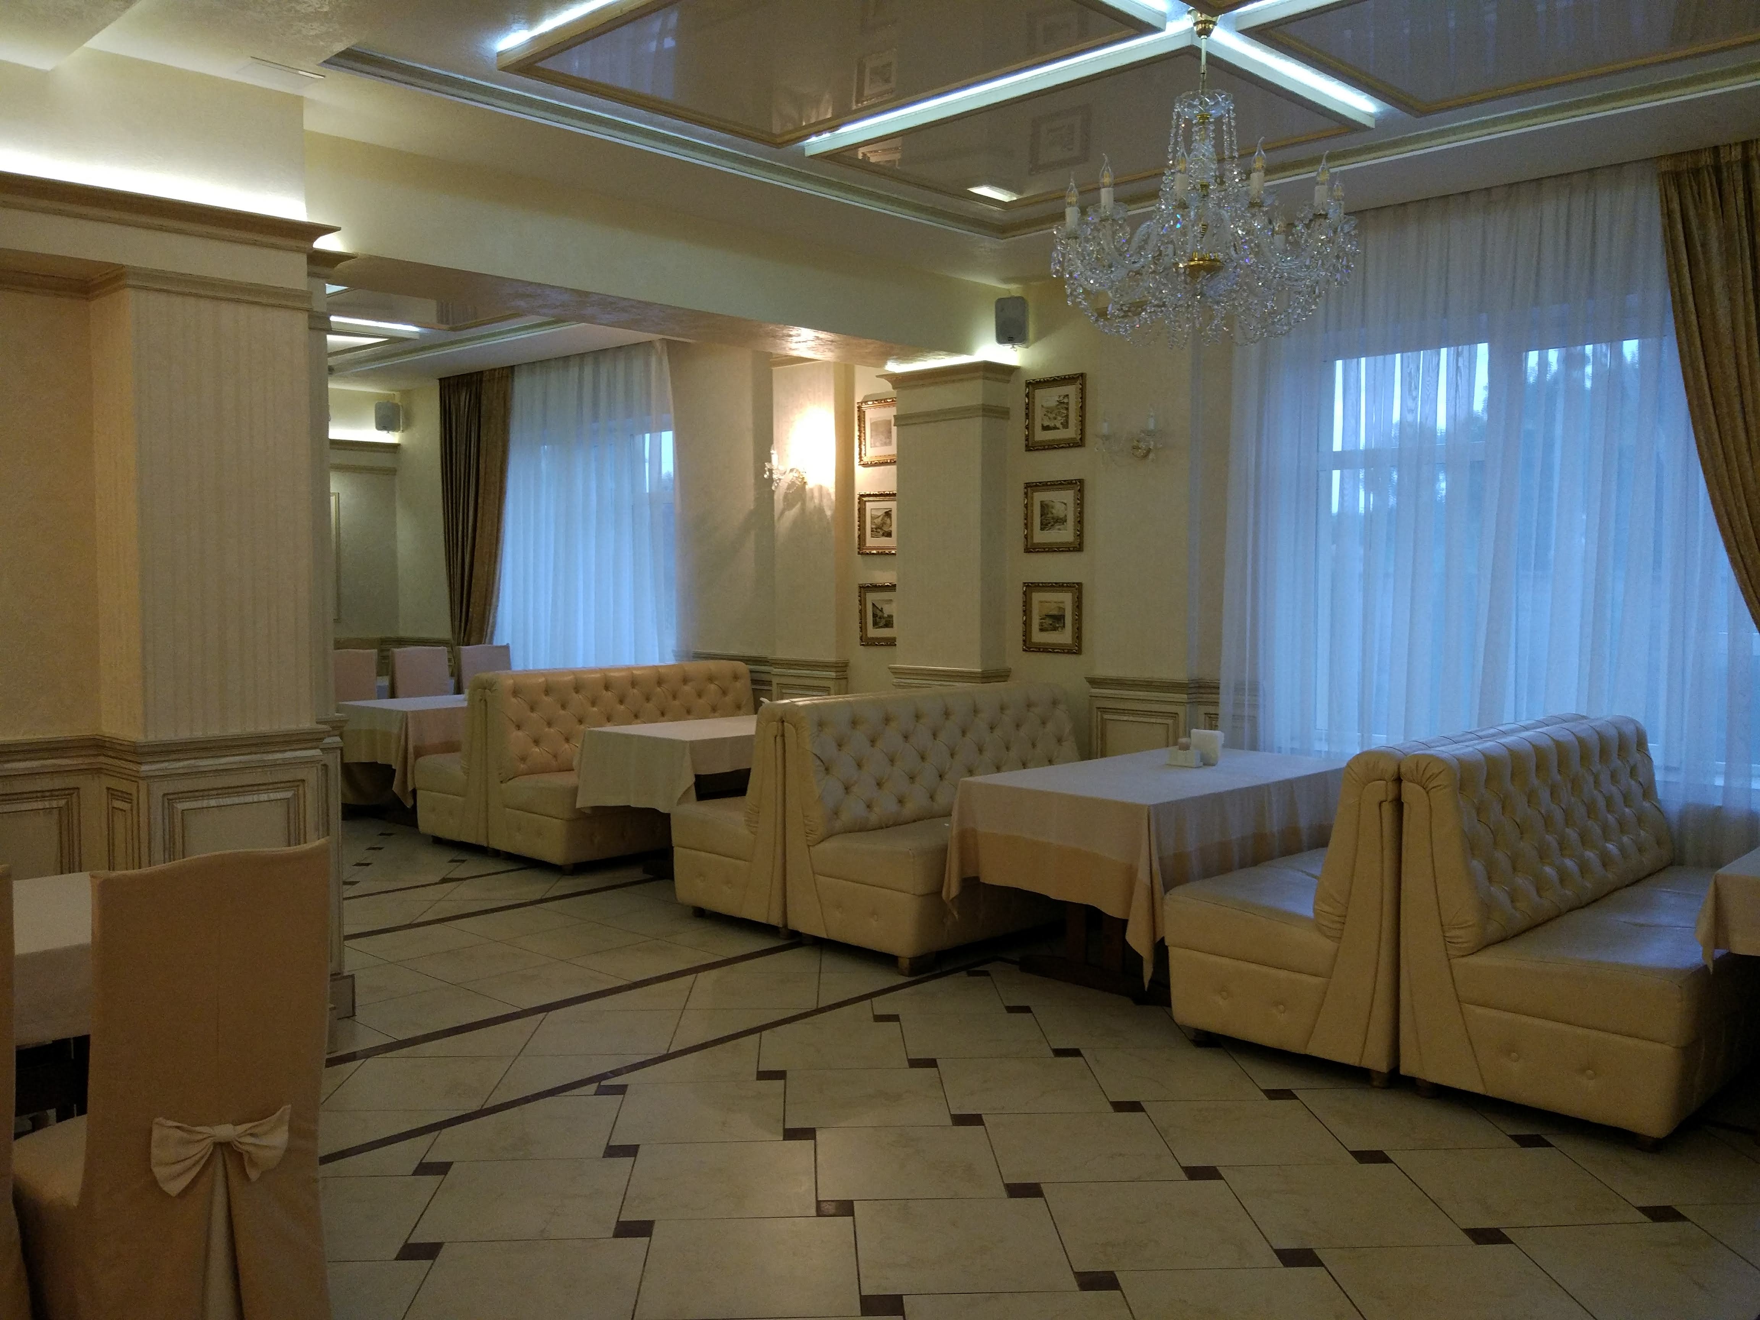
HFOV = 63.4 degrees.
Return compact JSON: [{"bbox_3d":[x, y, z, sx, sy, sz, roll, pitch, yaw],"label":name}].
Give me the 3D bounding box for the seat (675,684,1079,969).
[{"bbox_3d":[0.216,0.631,6.377,1.455,0.992,1.735,3,4,43],"label":"seat"}]

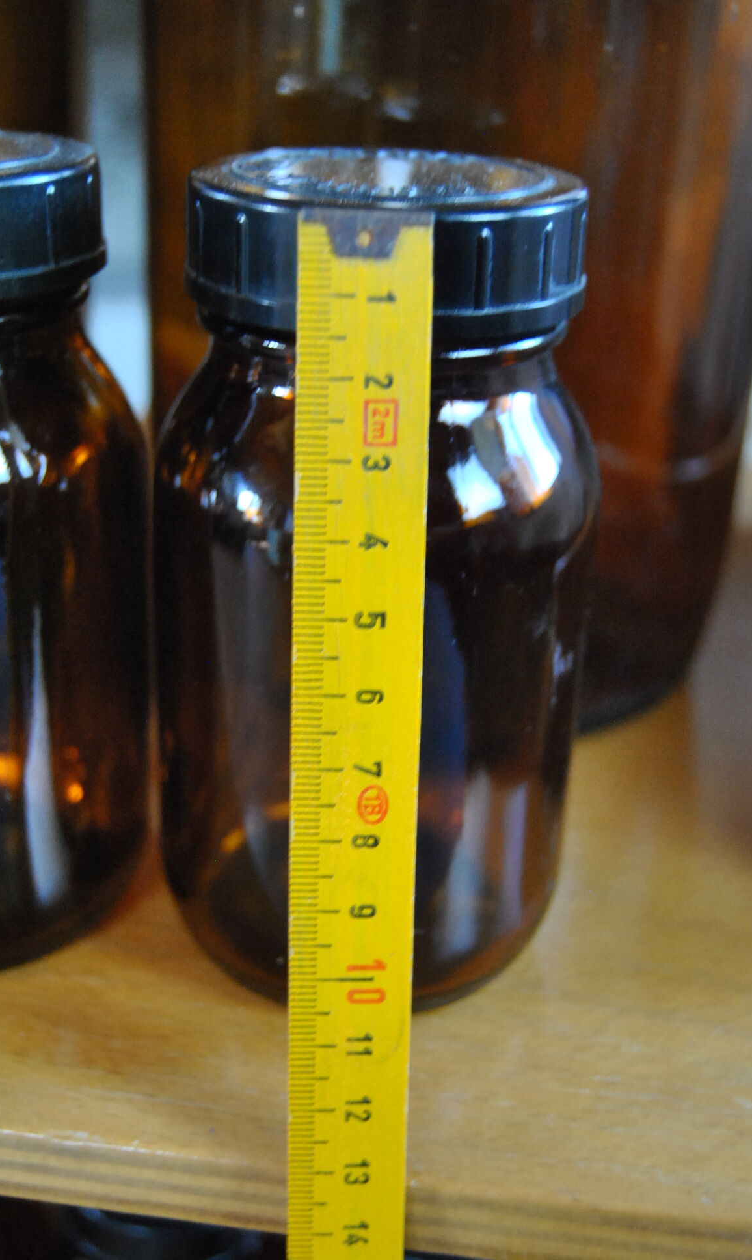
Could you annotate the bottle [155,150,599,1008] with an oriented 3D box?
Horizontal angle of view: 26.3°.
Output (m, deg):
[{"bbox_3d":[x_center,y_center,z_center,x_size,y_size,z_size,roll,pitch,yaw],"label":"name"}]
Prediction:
[{"bbox_3d":[0.000,-0.007,0.238,0.063,0.117,0.063,2,25,-1],"label":"bottle"}]

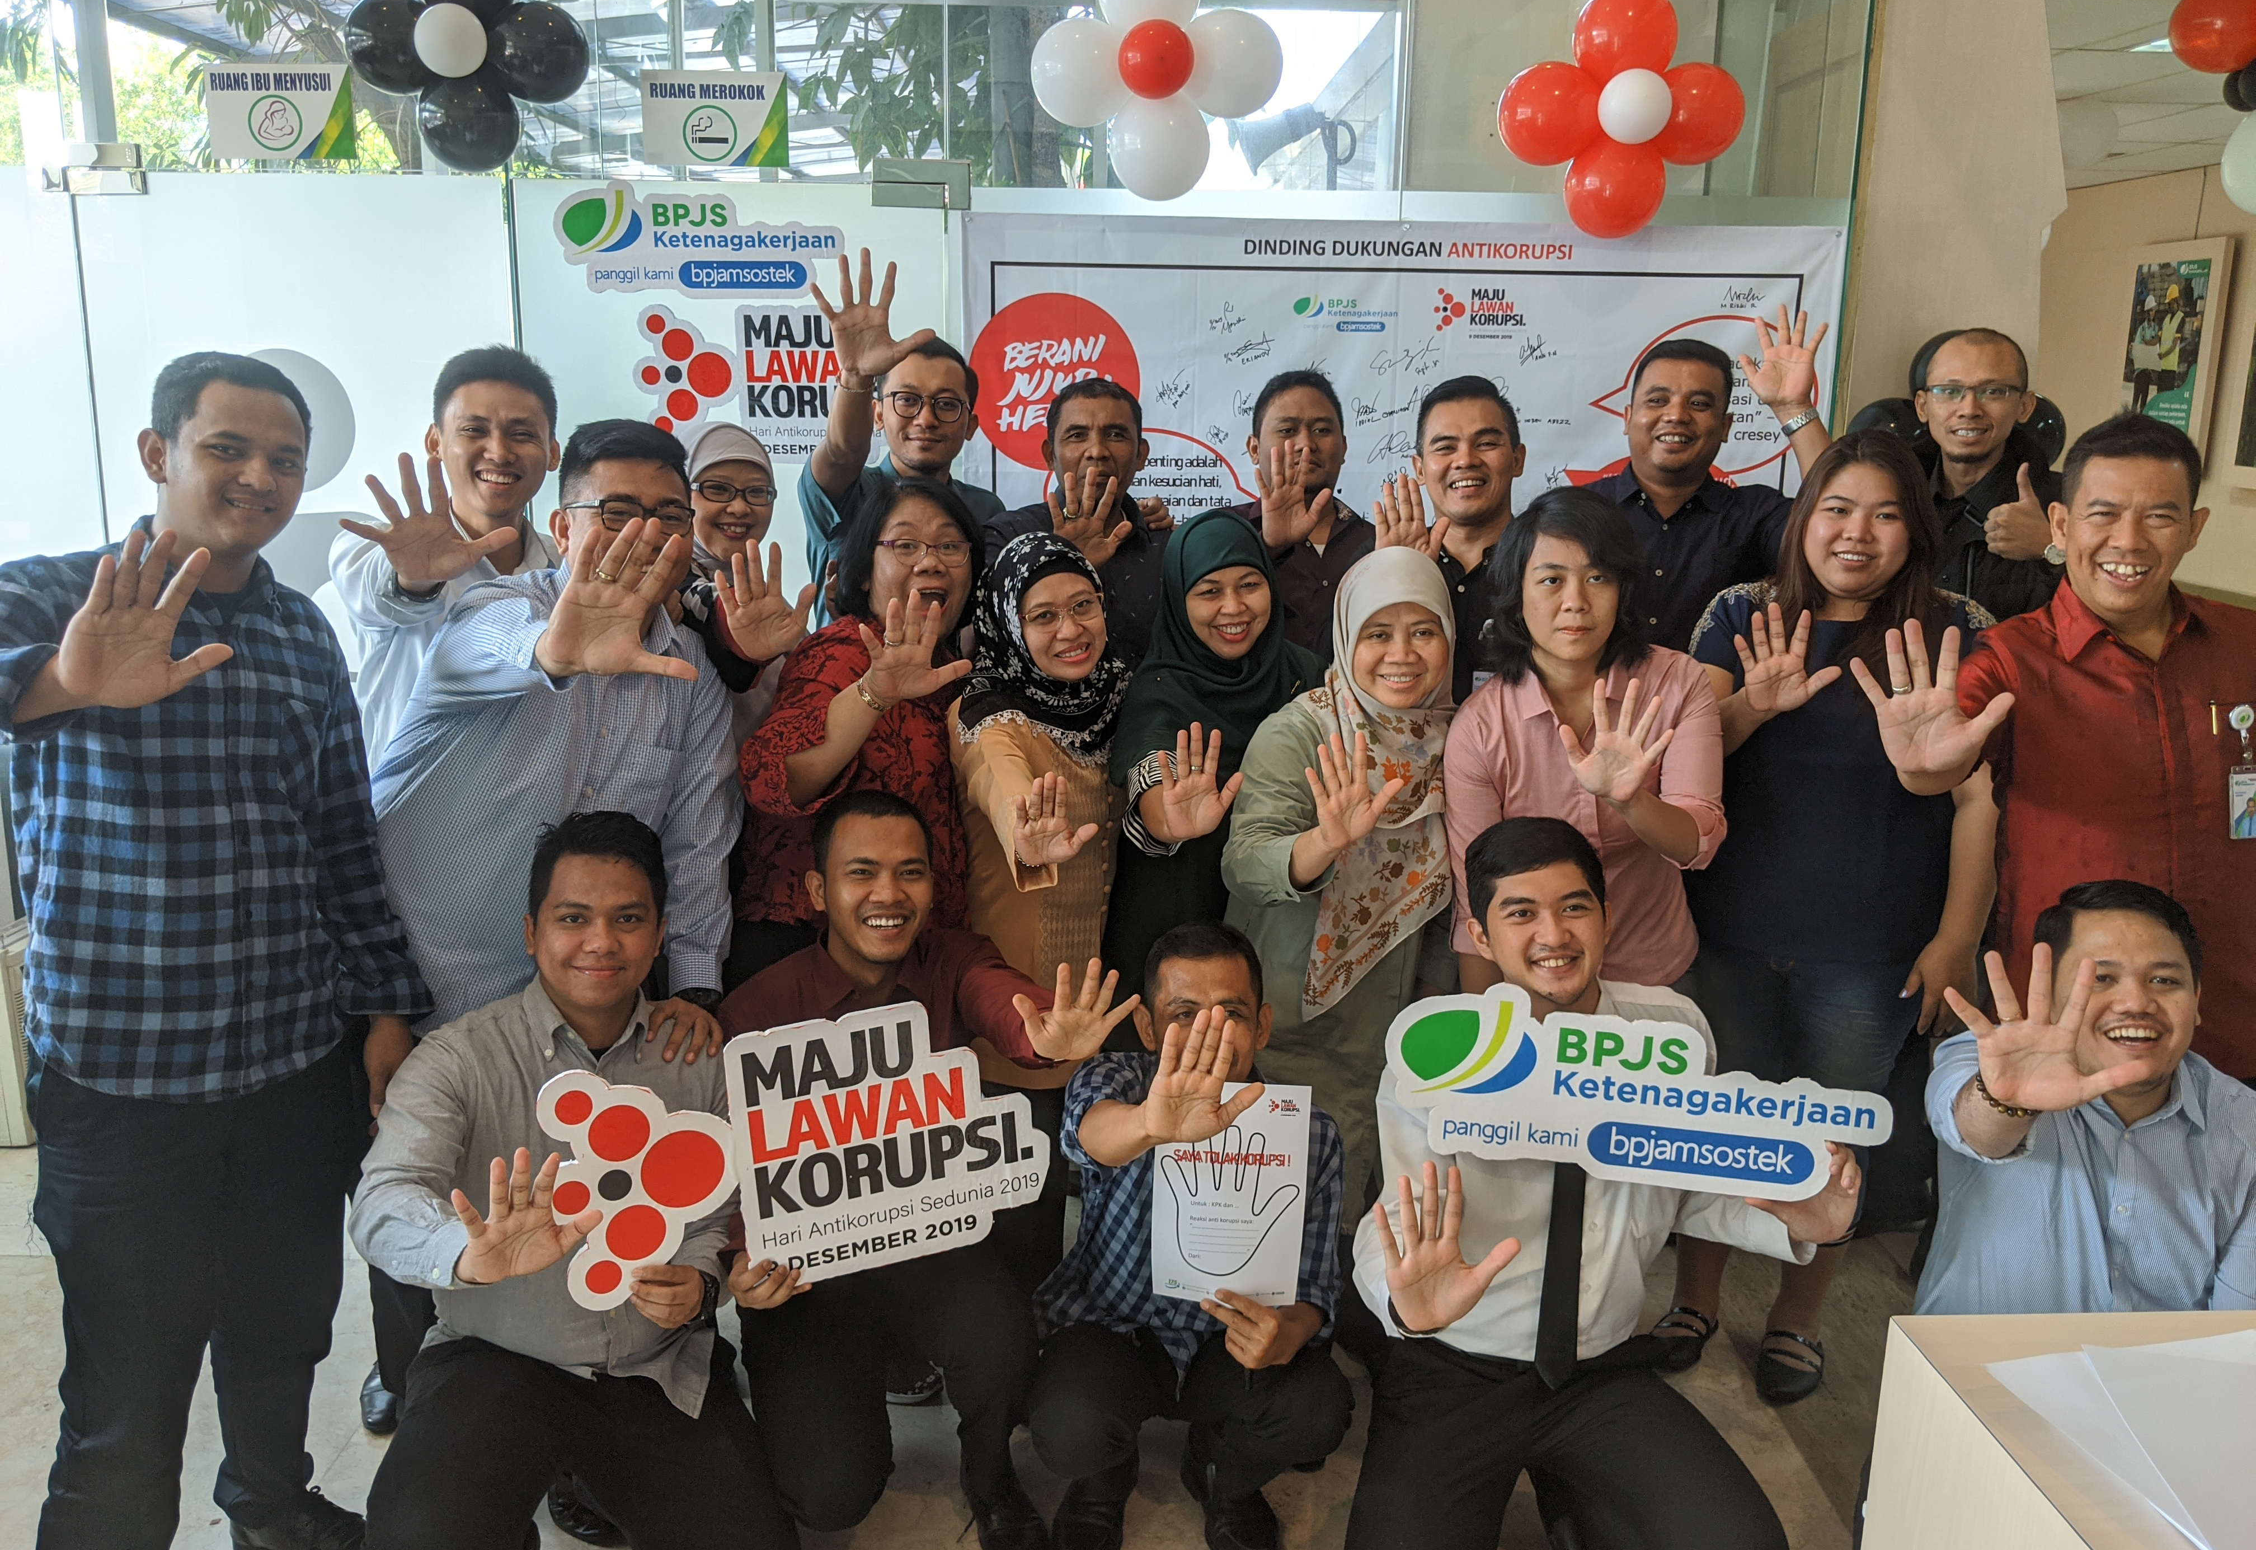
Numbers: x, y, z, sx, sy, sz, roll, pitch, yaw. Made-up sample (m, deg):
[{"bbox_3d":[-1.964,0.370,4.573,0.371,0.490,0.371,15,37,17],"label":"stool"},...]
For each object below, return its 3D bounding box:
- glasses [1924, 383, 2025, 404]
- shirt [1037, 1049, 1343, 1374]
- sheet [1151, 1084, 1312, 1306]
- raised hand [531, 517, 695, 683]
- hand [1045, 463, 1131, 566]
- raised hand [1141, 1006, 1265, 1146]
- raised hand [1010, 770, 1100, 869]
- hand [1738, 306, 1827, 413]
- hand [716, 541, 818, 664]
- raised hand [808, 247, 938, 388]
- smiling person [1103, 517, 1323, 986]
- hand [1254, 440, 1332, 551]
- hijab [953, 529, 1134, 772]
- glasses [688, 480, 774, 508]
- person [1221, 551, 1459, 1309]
[{"bbox_3d":[1.408,-0.636,2.932,0.143,0.040,0.140,6,14,24],"label":"glasses"},{"bbox_3d":[0.080,0.580,2.555,0.430,0.460,0.400,1,12,0],"label":"shirt"},{"bbox_3d":[0.141,0.580,2.450,0.210,0.296,0.012,3,-2,2],"label":"sheet"},{"bbox_3d":[-0.569,-0.195,1.960,0.178,0.188,0.070,20,7,-10],"label":"raised hand"},{"bbox_3d":[-0.065,-0.437,2.950,0.145,0.175,0.060,-1,10,0],"label":"hand"},{"bbox_3d":[0.089,0.359,2.100,0.135,0.175,0.070,23,-4,4],"label":"raised hand"},{"bbox_3d":[-0.098,0.060,2.380,0.122,0.145,0.060,3,21,-1],"label":"raised hand"},{"bbox_3d":[1.135,-0.719,3.050,0.160,0.188,0.070,5,13,19],"label":"hand"},{"bbox_3d":[-0.496,-0.237,2.420,0.140,0.168,0.060,-5,9,-2],"label":"hand"},{"bbox_3d":[-0.386,-0.690,2.650,0.185,0.200,0.070,-1,13,-8],"label":"raised hand"},{"bbox_3d":[0.119,0.348,2.710,0.450,1.480,0.480,1,12,0],"label":"smiling person"},{"bbox_3d":[0.268,-0.454,2.860,0.130,0.180,0.080,0,13,-3],"label":"hand"},{"bbox_3d":[-0.128,-0.200,2.680,0.255,0.345,0.280,-3,13,-15],"label":"hijab"},{"bbox_3d":[-0.659,-0.467,2.894,0.140,0.043,0.140,2,11,-21],"label":"glasses"},{"bbox_3d":[0.321,0.383,2.637,0.420,1.420,0.480,0,13,-2],"label":"person"}]

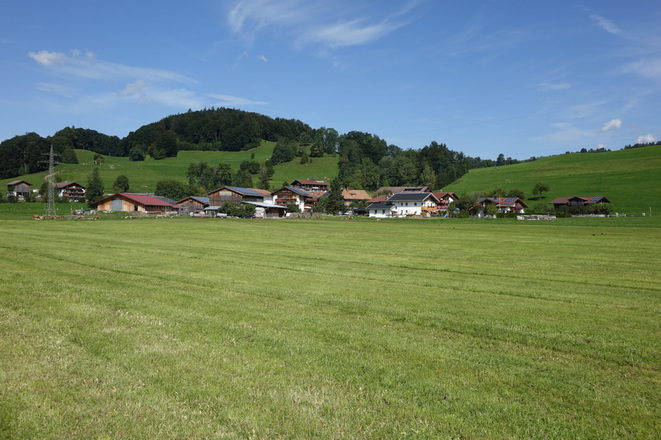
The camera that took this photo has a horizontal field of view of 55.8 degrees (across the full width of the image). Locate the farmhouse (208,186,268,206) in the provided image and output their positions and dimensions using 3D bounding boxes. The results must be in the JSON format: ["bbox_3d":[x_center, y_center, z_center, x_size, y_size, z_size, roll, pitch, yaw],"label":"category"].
[{"bbox_3d":[-34.620,-7.160,232.000,14.150,10.600,20.840,0,1,14],"label":"farmhouse"}]

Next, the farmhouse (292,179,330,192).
[{"bbox_3d":[-10.420,-16.400,325.000,16.770,8.870,11.480,0,1,-34],"label":"farmhouse"}]

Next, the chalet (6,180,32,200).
[{"bbox_3d":[-136.960,-12.670,275.000,8.200,9.480,8.400,0,1,32],"label":"chalet"}]

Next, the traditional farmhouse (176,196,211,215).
[{"bbox_3d":[-47.700,-5.100,225.000,10.840,6.600,12.000,0,1,11],"label":"traditional farmhouse"}]

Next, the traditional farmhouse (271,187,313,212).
[{"bbox_3d":[-13.910,-7.340,232.000,11.500,10.230,15.680,0,1,16],"label":"traditional farmhouse"}]

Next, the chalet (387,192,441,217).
[{"bbox_3d":[30.730,-5.470,232.000,9.680,9.070,17.420,-1,1,-42],"label":"chalet"}]

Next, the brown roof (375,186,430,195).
[{"bbox_3d":[31.750,-12.590,270.000,20.530,3.550,13.930,0,1,29],"label":"brown roof"}]

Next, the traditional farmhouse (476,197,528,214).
[{"bbox_3d":[67.640,-5.010,245.000,10.760,7.260,16.400,0,1,-33],"label":"traditional farmhouse"}]

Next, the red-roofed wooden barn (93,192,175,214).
[{"bbox_3d":[-70.620,-5.860,225.000,19.570,7.390,21.370,0,1,11],"label":"red-roofed wooden barn"}]

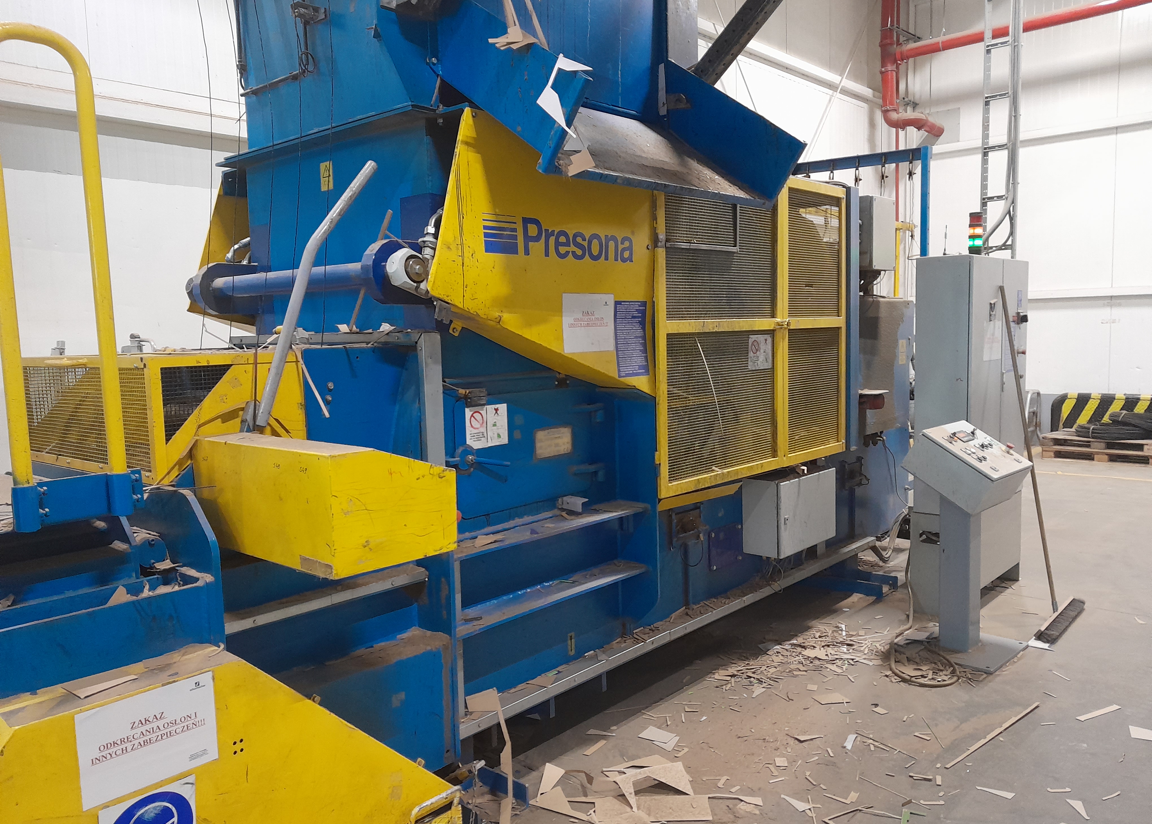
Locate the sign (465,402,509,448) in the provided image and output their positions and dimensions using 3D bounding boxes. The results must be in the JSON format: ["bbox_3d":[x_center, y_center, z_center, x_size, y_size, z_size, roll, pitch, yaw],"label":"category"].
[{"bbox_3d":[-0.324,0.052,3.277,0.005,0.150,0.201,3,8,42],"label":"sign"}]

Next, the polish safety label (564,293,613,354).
[{"bbox_3d":[0.050,-0.330,3.338,0.005,0.214,0.303,3,7,39],"label":"polish safety label"}]

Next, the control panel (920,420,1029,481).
[{"bbox_3d":[1.986,0.188,4.423,0.570,0.060,0.390,-8,39,-47],"label":"control panel"}]

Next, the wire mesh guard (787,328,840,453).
[{"bbox_3d":[1.225,-0.124,4.656,0.030,0.626,0.570,3,8,42],"label":"wire mesh guard"}]

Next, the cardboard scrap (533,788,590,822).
[{"bbox_3d":[-0.035,1.360,3.080,0.130,0.015,0.215,-6,7,-41],"label":"cardboard scrap"}]

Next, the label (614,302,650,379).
[{"bbox_3d":[0.223,-0.286,3.539,0.005,0.296,0.210,3,7,39],"label":"label"}]

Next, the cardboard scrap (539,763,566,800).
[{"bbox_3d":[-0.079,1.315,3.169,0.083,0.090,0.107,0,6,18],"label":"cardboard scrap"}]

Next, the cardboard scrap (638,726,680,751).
[{"bbox_3d":[0.334,1.302,3.580,0.161,0.012,0.125,3,7,37],"label":"cardboard scrap"}]

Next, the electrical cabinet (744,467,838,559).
[{"bbox_3d":[1.151,0.522,4.804,0.210,0.380,0.600,3,8,42],"label":"electrical cabinet"}]

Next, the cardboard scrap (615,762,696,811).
[{"bbox_3d":[0.283,1.317,3.144,0.253,0.070,0.152,-3,6,-16],"label":"cardboard scrap"}]

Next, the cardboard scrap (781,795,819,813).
[{"bbox_3d":[0.754,1.341,3.076,0.132,0.010,0.065,3,7,37],"label":"cardboard scrap"}]

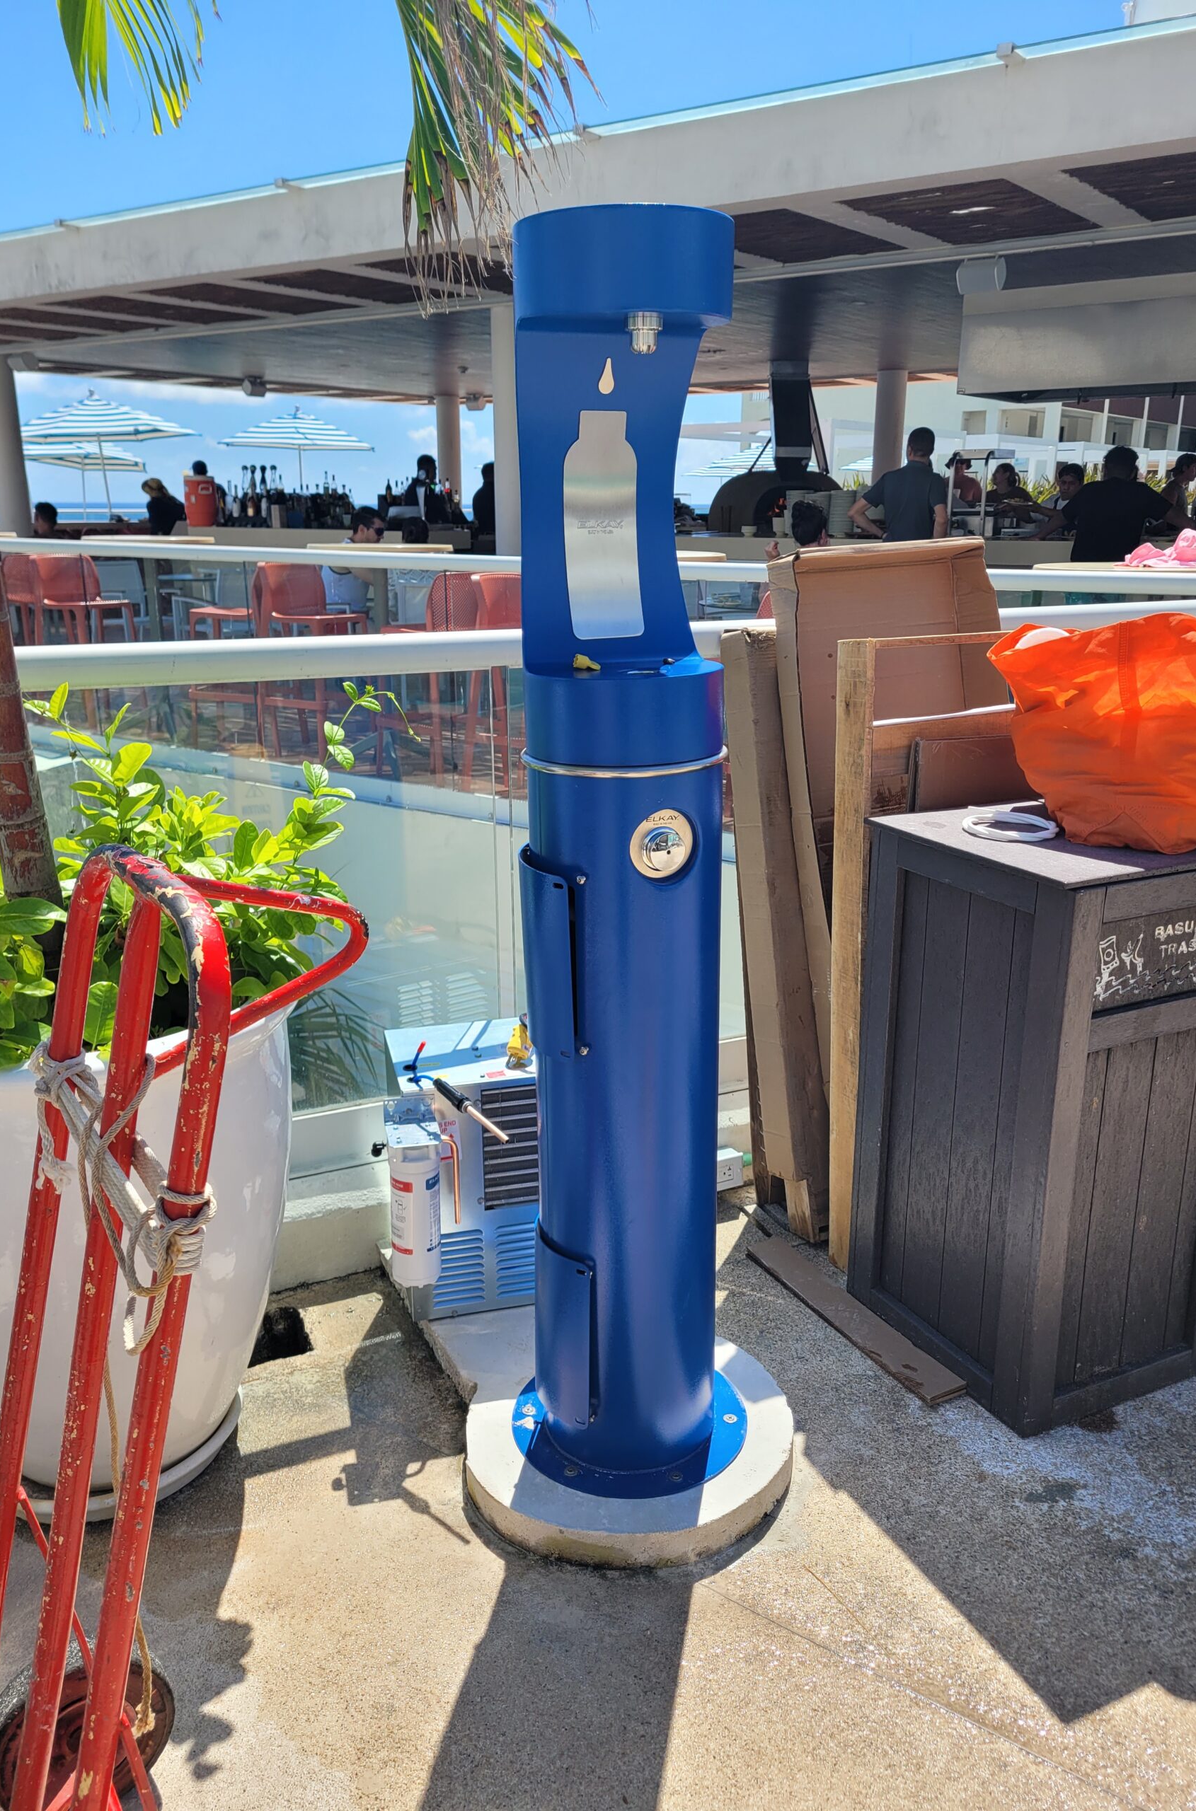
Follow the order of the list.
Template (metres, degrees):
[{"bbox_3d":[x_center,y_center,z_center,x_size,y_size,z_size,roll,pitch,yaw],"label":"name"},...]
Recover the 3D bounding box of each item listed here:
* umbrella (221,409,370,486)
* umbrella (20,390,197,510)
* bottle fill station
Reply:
[{"bbox_3d":[-4.581,-6.246,20.938,2.350,2.735,2.350,0,17,0],"label":"umbrella"},{"bbox_3d":[-5.785,-4.722,16.071,2.350,2.580,2.350,0,17,0],"label":"umbrella"},{"bbox_3d":[0.044,0.017,1.905,0.480,1.758,0.480,-5,17,-16],"label":"bottle fill station"}]

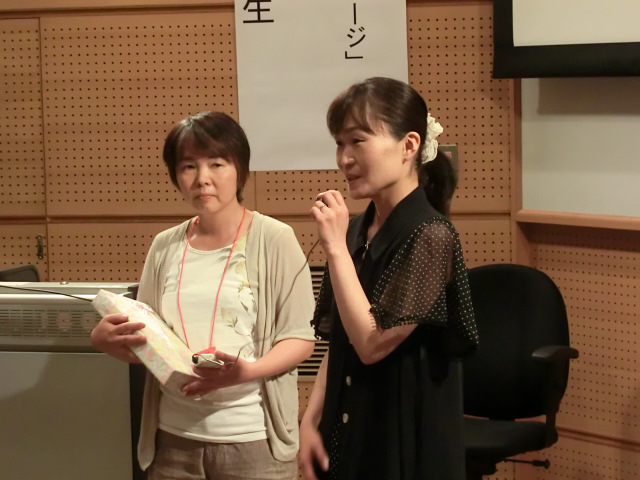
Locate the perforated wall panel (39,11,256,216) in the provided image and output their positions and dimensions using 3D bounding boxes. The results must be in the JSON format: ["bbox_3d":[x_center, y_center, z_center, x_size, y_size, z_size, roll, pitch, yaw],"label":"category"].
[{"bbox_3d":[-0.598,-0.437,7.034,0.757,0.699,0.025,0,6,10],"label":"perforated wall panel"}]

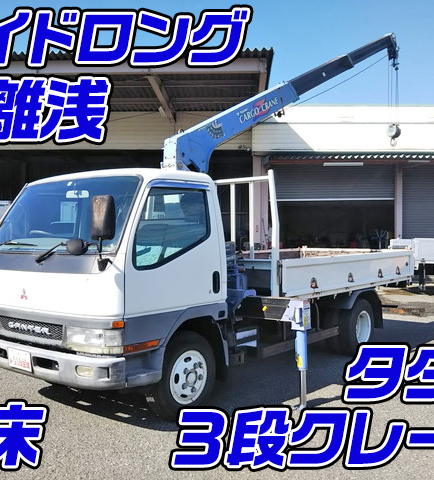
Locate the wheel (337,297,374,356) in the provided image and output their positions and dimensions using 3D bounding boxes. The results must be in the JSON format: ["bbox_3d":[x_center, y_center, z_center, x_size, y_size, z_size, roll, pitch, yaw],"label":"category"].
[{"bbox_3d":[1.876,1.157,7.411,0.220,0.750,0.750,0,1,39],"label":"wheel"}]

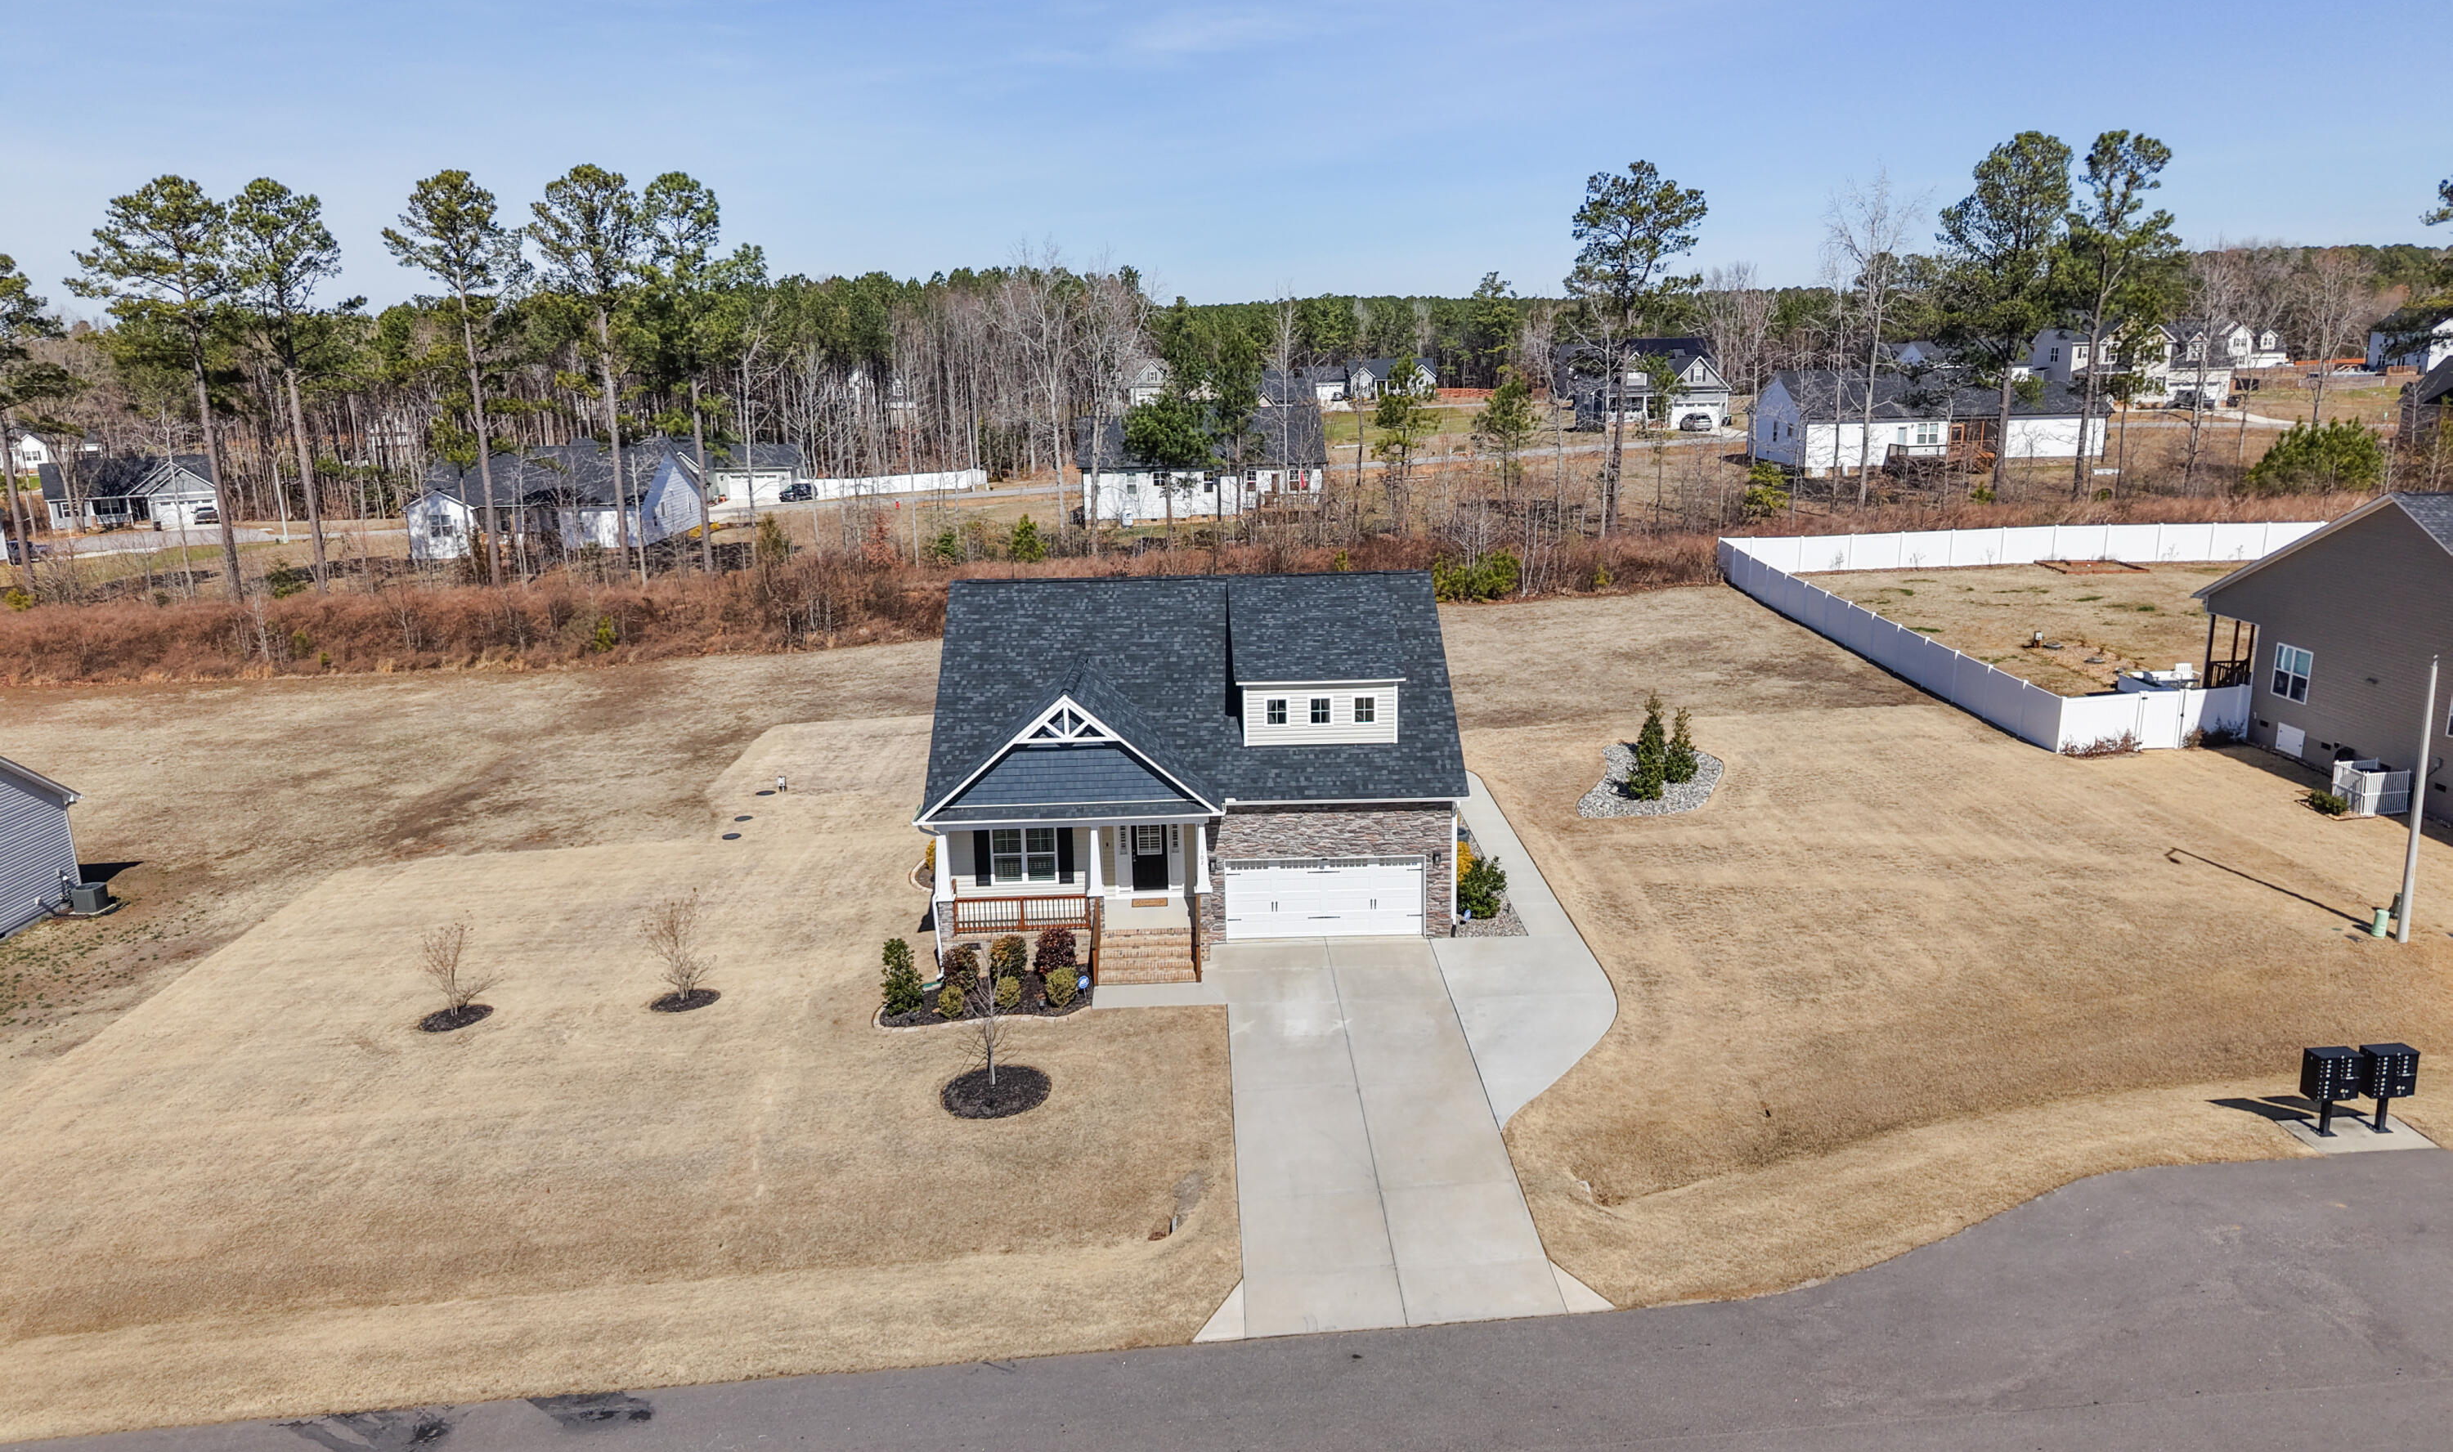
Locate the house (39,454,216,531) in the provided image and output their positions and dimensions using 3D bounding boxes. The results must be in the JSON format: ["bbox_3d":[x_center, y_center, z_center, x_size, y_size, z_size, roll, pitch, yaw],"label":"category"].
[{"bbox_3d":[-102.745,-21.893,159.000,13.200,5.900,11.500,-9,15,-28],"label":"house"}]

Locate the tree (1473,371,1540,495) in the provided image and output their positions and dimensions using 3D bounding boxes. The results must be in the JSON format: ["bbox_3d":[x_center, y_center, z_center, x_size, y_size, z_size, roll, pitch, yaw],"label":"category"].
[{"bbox_3d":[18.213,-18.417,109.956,4.200,8.944,4.200,-1,14,0],"label":"tree"}]

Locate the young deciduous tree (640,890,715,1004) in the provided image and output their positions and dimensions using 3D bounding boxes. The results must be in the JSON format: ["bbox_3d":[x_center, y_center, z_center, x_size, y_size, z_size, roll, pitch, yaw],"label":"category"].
[{"bbox_3d":[-13.277,5.296,41.127,1.775,2.801,1.775,-1,14,-1],"label":"young deciduous tree"}]

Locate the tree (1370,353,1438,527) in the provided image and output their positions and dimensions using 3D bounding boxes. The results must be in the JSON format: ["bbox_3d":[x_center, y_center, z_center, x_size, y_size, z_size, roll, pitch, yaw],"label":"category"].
[{"bbox_3d":[11.038,-17.351,104.773,4.100,10.511,4.100,-1,14,0],"label":"tree"}]

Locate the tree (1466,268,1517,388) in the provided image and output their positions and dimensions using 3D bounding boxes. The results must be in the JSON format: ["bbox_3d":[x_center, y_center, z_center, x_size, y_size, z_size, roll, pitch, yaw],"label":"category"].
[{"bbox_3d":[43.747,-65.144,280.323,8.278,19.080,8.278,-1,14,-1],"label":"tree"}]

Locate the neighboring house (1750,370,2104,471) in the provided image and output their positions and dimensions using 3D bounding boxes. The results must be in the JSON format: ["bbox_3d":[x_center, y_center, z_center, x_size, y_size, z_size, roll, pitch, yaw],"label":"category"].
[{"bbox_3d":[48.444,-21.665,119.052,21.200,6.600,10.500,-3,14,-7],"label":"neighboring house"}]

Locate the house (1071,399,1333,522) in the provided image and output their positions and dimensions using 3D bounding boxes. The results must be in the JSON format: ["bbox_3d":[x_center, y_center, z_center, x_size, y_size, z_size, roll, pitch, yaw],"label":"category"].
[{"bbox_3d":[-1.727,-19.132,123.519,17.300,7.900,13.200,-2,14,-3],"label":"house"}]

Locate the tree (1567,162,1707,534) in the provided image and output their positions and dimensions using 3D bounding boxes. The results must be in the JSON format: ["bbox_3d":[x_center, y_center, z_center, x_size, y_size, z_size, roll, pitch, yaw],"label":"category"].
[{"bbox_3d":[23.703,-21.511,98.317,8.290,21.203,8.290,-1,14,-1],"label":"tree"}]

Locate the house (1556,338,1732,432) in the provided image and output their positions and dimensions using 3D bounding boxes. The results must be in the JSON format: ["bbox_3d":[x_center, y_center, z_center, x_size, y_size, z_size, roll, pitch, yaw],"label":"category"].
[{"bbox_3d":[42.471,-34.853,173.427,13.000,8.600,13.000,-3,14,-9],"label":"house"}]

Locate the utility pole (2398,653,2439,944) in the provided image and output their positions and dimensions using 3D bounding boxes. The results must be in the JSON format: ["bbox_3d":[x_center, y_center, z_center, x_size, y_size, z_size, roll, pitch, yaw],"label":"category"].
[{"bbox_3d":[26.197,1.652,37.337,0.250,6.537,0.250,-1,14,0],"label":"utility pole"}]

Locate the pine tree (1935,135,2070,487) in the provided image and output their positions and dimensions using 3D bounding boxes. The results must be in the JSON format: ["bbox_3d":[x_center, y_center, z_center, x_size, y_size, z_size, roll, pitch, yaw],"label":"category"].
[{"bbox_3d":[49.506,-26.022,108.344,9.002,22.309,9.002,-1,14,-1],"label":"pine tree"}]

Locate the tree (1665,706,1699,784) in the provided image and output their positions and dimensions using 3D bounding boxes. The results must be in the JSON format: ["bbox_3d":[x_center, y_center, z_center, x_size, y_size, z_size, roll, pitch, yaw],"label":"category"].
[{"bbox_3d":[14.315,0.577,53.325,1.050,2.355,1.050,-1,14,0],"label":"tree"}]

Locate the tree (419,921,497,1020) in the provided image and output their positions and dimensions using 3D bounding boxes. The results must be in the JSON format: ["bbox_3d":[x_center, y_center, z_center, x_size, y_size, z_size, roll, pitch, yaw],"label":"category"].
[{"bbox_3d":[-18.591,5.823,41.149,1.915,2.564,1.915,-1,14,-1],"label":"tree"}]

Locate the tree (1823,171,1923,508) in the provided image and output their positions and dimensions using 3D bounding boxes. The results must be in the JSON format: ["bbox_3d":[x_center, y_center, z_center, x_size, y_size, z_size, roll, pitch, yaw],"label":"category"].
[{"bbox_3d":[39.274,-23.157,103.277,6.189,20.097,6.189,-1,14,-1],"label":"tree"}]

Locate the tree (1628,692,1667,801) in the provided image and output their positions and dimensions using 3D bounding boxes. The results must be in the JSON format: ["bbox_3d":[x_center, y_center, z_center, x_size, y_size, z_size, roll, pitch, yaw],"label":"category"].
[{"bbox_3d":[12.821,0.550,51.618,1.150,3.269,1.150,-1,14,0],"label":"tree"}]

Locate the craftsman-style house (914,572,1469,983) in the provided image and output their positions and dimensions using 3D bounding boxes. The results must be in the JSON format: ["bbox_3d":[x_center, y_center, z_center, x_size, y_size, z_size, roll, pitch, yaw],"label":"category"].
[{"bbox_3d":[-0.906,0.266,47.139,13.530,8.600,15.800,-1,14,-1],"label":"craftsman-style house"}]

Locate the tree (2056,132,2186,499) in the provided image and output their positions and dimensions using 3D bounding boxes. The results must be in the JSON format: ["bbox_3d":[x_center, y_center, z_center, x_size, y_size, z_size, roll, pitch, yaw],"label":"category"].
[{"bbox_3d":[52.429,-24.159,101.044,6.600,21.033,6.600,-1,14,0],"label":"tree"}]

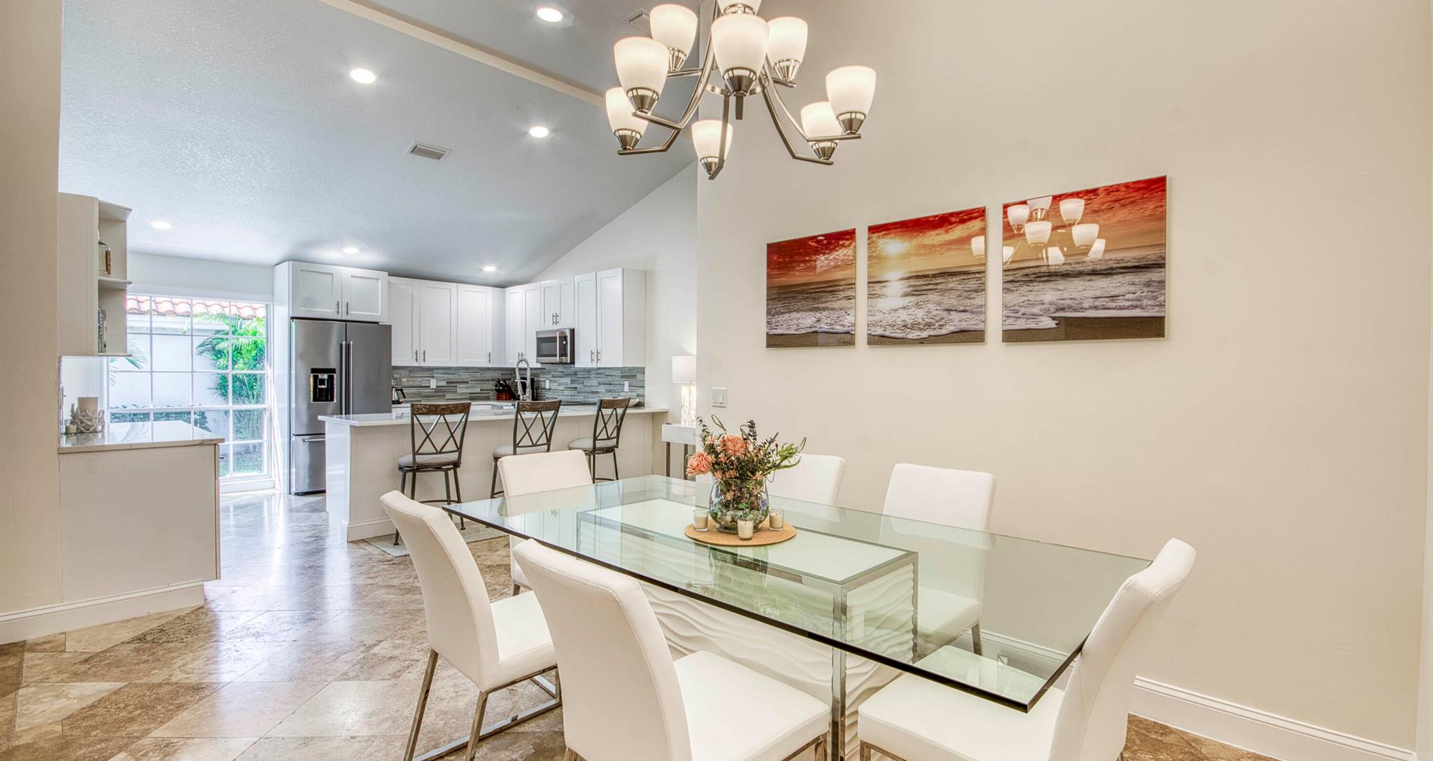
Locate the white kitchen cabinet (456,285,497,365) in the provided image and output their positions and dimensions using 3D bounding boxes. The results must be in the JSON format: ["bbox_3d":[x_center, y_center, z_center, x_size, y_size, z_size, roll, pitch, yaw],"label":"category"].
[{"bbox_3d":[-3.409,-0.737,8.276,0.334,1.100,0.551,1,0,41],"label":"white kitchen cabinet"}]

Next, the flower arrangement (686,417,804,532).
[{"bbox_3d":[0.095,0.314,1.950,0.365,0.375,0.320,1,0,0],"label":"flower arrangement"}]

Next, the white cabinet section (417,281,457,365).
[{"bbox_3d":[-3.590,-0.708,7.595,0.320,1.067,0.457,1,1,42],"label":"white cabinet section"}]

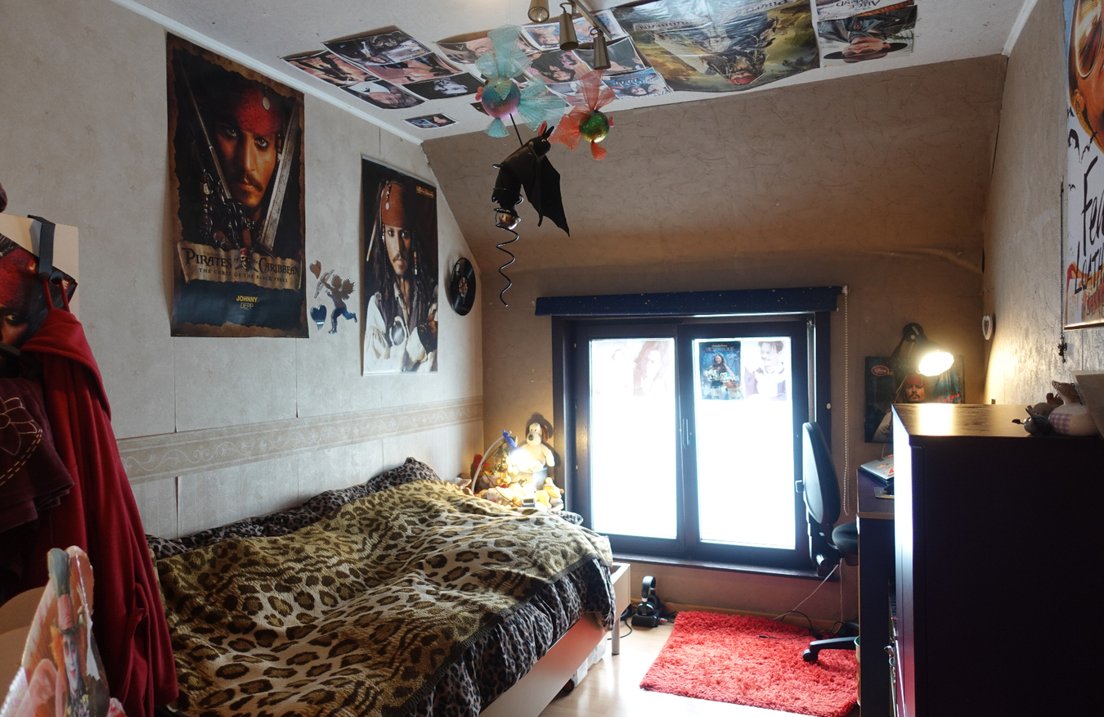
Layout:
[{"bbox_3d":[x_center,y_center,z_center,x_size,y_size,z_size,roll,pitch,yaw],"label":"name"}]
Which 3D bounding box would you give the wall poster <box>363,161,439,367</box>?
[{"bbox_3d":[-0.673,-0.392,3.381,0.015,0.915,0.605,-1,0,23],"label":"wall poster"}]

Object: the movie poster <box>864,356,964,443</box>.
[{"bbox_3d":[1.577,0.181,3.212,0.387,0.383,0.012,-1,0,23],"label":"movie poster"}]

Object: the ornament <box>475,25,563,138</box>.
[{"bbox_3d":[-0.088,-0.729,1.950,0.235,0.280,0.130,-1,0,-12],"label":"ornament"}]

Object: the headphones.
[{"bbox_3d":[0.478,1.140,3.533,0.078,0.180,0.165,-1,0,29],"label":"headphones"}]

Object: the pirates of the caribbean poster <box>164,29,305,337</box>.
[{"bbox_3d":[-1.035,-0.528,2.503,0.012,0.915,0.605,-1,0,23],"label":"pirates of the caribbean poster"}]

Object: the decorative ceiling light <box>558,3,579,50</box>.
[{"bbox_3d":[0.045,-0.923,2.050,0.056,0.118,0.056,-1,0,0],"label":"decorative ceiling light"}]

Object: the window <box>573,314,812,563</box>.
[{"bbox_3d":[0.682,0.403,3.755,1.200,1.200,0.090,-1,0,23],"label":"window"}]

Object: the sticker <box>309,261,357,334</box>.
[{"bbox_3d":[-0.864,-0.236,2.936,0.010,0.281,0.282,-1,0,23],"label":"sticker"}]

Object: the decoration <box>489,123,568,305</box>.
[{"bbox_3d":[-0.055,-0.333,1.700,0.175,0.400,0.170,-1,0,6],"label":"decoration"}]

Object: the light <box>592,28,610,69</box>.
[{"bbox_3d":[0.150,-0.936,2.240,0.048,0.105,0.048,-4,0,0],"label":"light"}]

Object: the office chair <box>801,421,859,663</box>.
[{"bbox_3d":[1.295,0.743,2.856,0.600,0.980,0.580,-1,0,11],"label":"office chair"}]

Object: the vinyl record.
[{"bbox_3d":[-0.464,-0.376,3.841,0.020,0.302,0.302,-1,0,20],"label":"vinyl record"}]

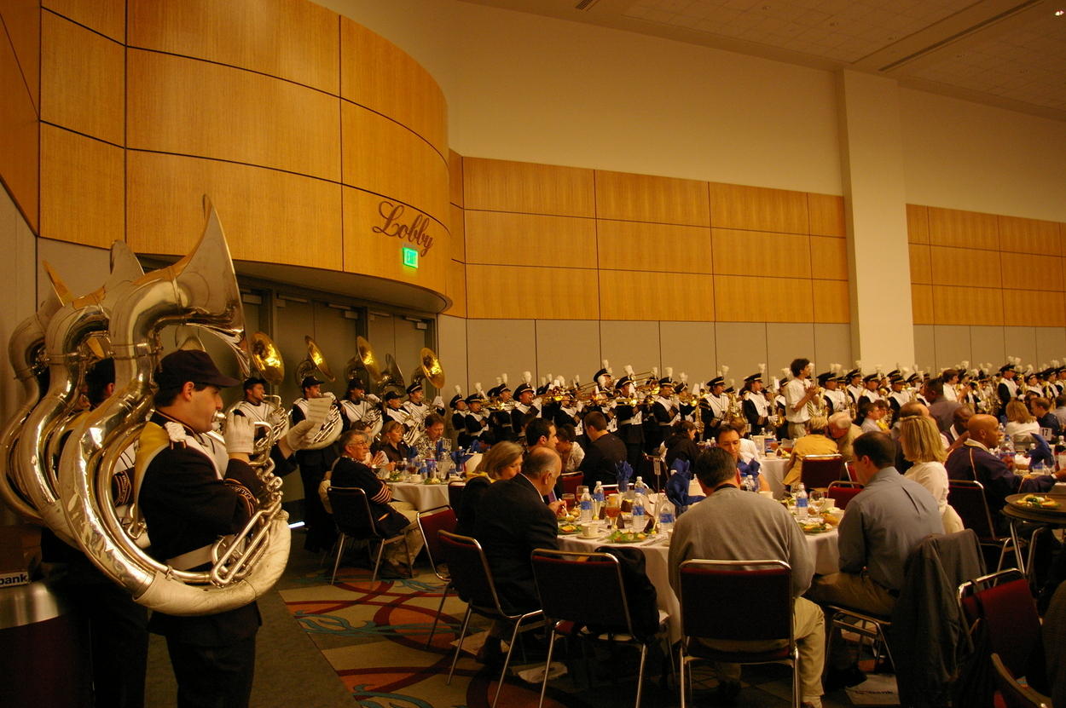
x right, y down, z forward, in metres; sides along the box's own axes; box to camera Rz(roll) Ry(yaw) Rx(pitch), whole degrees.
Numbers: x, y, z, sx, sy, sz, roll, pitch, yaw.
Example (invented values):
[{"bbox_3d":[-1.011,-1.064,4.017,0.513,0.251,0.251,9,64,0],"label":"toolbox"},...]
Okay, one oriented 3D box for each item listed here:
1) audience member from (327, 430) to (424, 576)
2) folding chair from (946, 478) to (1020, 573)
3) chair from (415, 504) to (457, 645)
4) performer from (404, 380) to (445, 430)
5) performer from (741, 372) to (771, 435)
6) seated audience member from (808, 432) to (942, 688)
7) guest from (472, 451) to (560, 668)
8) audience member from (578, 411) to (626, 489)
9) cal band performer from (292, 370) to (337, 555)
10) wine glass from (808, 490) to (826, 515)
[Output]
[{"bbox_3d":[-1.362,1.315,6.950,0.740,1.310,0.530,1,-4,-40],"label":"audience member"},{"bbox_3d":[3.349,1.372,6.180,0.560,0.830,0.480,1,-4,-38],"label":"folding chair"},{"bbox_3d":[-0.356,1.431,5.170,0.560,0.830,0.480,-4,-4,29],"label":"chair"},{"bbox_3d":[-1.442,1.275,10.348,0.500,1.820,0.520,-4,-4,35],"label":"performer"},{"bbox_3d":[3.434,1.231,12.300,0.450,1.820,0.520,-4,-4,38],"label":"performer"},{"bbox_3d":[1.784,1.069,4.064,0.530,1.330,0.790,1,-4,-36],"label":"seated audience member"},{"bbox_3d":[-0.031,1.150,4.430,0.760,1.260,0.530,1,-4,-37],"label":"guest"},{"bbox_3d":[0.572,1.194,6.650,0.510,1.390,0.720,0,-4,-24],"label":"audience member"},{"bbox_3d":[-2.273,1.163,8.300,0.500,1.850,0.580,-3,-4,22],"label":"cal band performer"},{"bbox_3d":[1.761,0.919,4.960,0.083,0.165,0.083,-2,-3,0],"label":"wine glass"}]

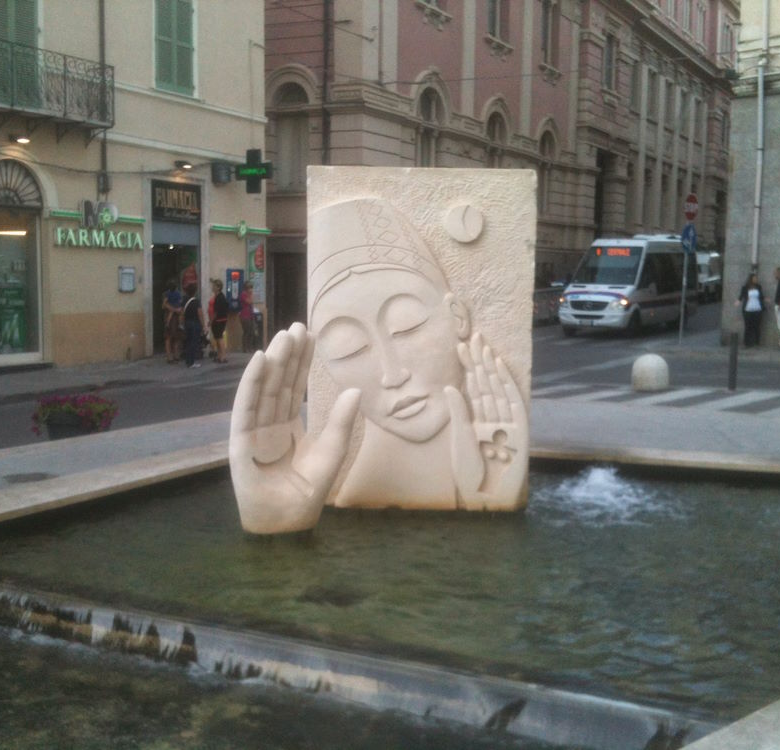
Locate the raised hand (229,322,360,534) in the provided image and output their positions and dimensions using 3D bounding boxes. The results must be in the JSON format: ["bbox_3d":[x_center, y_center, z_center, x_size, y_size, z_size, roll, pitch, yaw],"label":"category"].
[{"bbox_3d":[-0.616,0.348,6.520,0.660,1.360,0.560,-3,7,-37],"label":"raised hand"}]

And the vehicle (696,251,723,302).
[{"bbox_3d":[13.238,-4.227,43.001,1.960,2.200,5.000,4,8,31],"label":"vehicle"}]

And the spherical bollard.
[{"bbox_3d":[3.976,-0.034,15.431,0.600,0.590,0.600,1,5,0],"label":"spherical bollard"}]

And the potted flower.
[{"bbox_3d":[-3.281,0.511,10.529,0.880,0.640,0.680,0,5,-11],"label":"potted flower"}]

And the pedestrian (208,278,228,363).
[{"bbox_3d":[-3.391,-1.076,20.112,0.360,1.640,0.460,1,5,3],"label":"pedestrian"}]

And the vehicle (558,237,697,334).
[{"bbox_3d":[7.166,-2.669,29.669,2.020,2.750,6.600,4,8,31],"label":"vehicle"}]

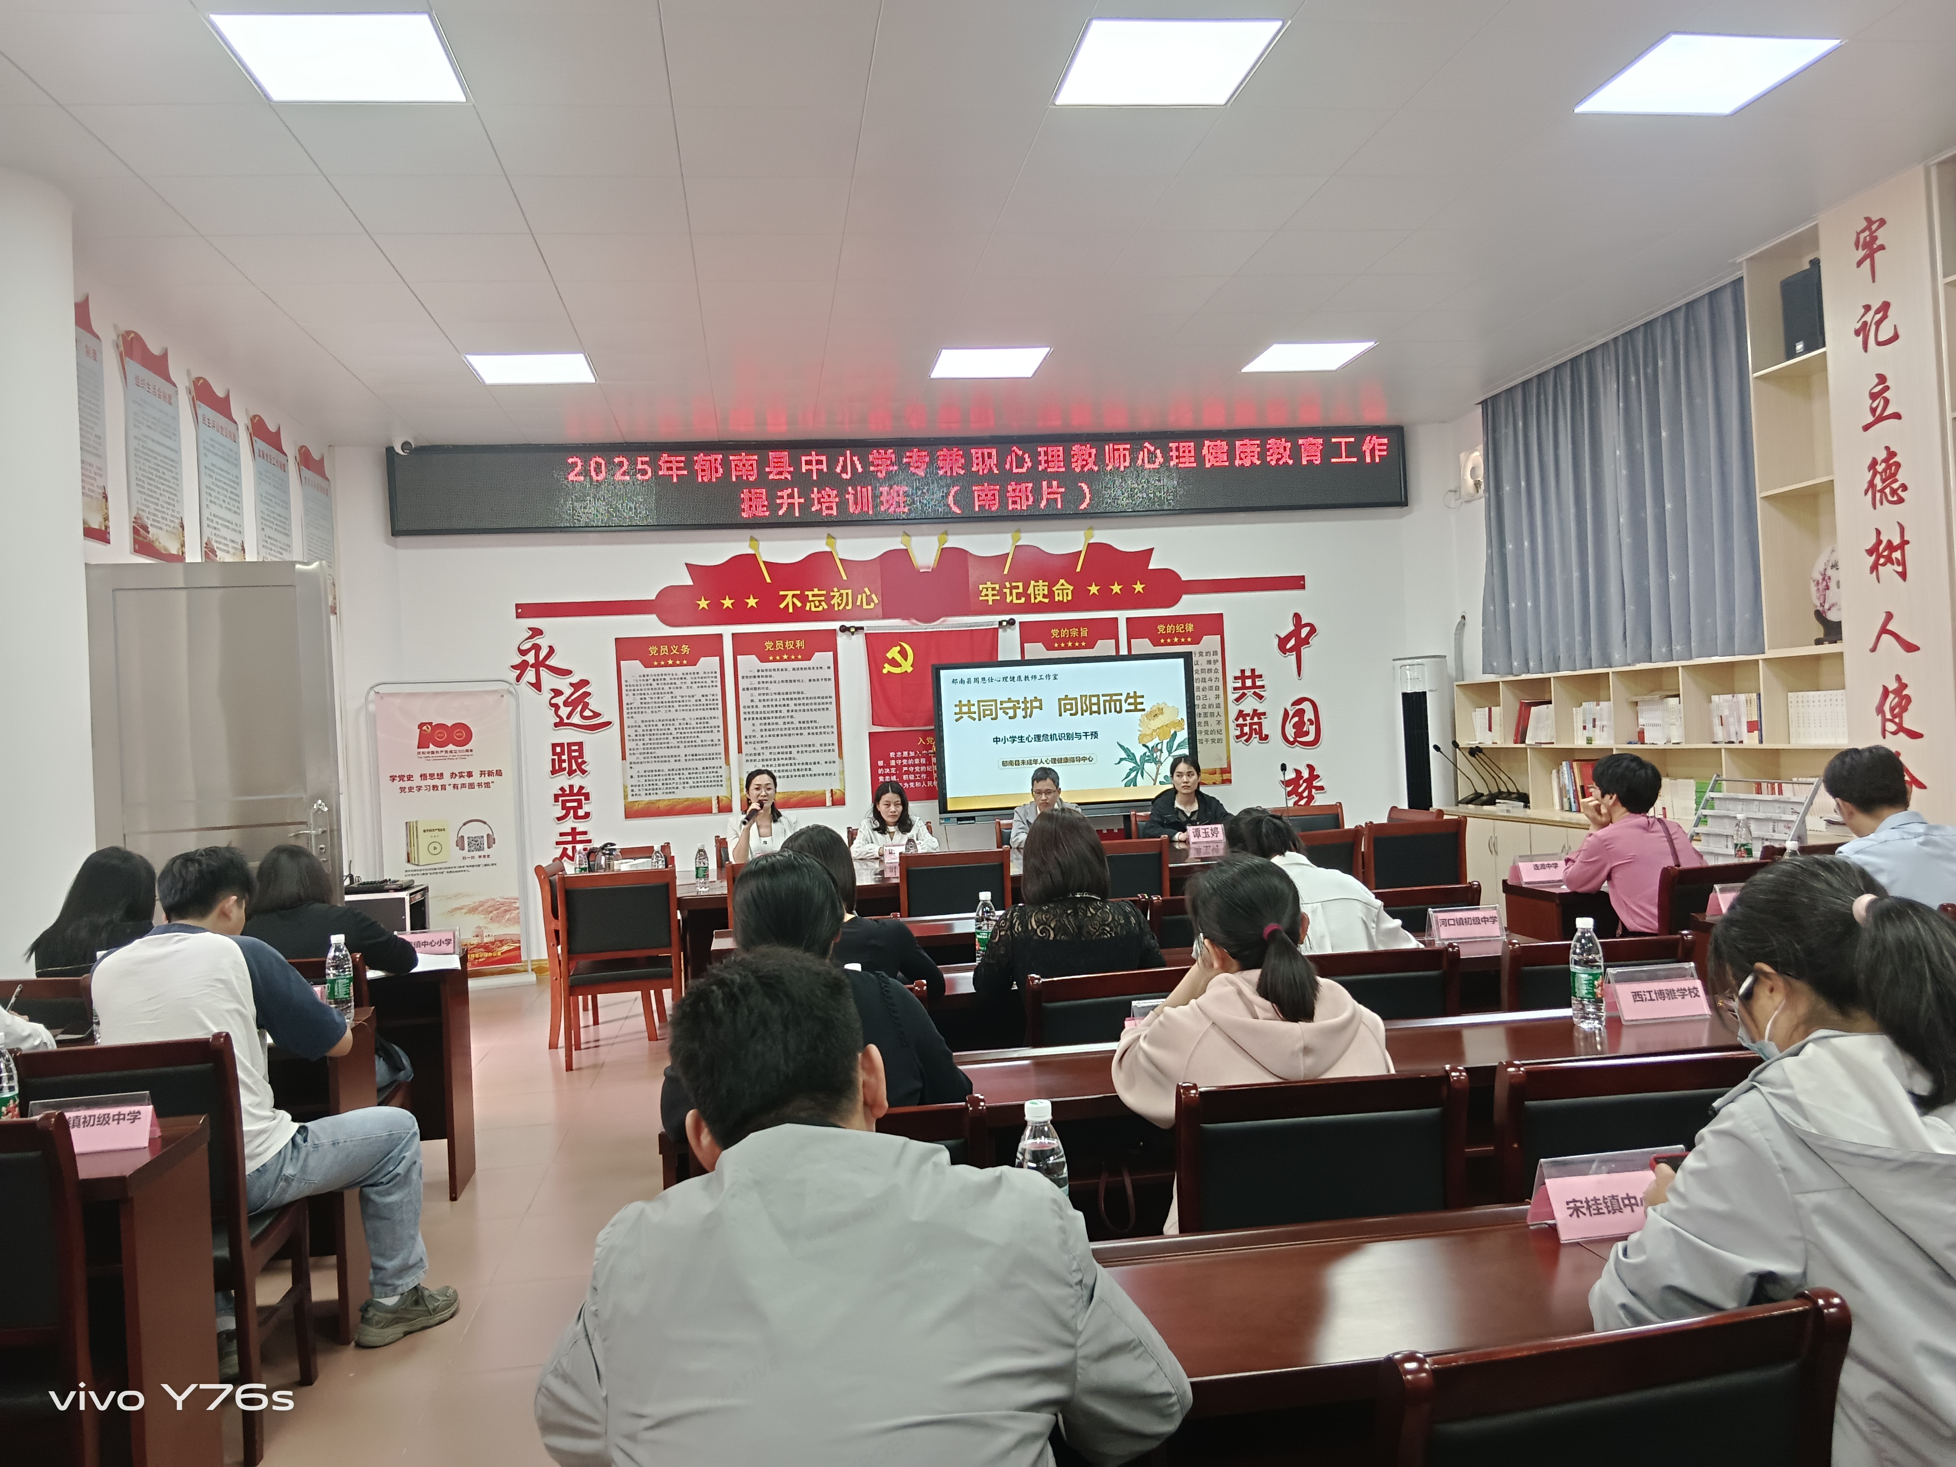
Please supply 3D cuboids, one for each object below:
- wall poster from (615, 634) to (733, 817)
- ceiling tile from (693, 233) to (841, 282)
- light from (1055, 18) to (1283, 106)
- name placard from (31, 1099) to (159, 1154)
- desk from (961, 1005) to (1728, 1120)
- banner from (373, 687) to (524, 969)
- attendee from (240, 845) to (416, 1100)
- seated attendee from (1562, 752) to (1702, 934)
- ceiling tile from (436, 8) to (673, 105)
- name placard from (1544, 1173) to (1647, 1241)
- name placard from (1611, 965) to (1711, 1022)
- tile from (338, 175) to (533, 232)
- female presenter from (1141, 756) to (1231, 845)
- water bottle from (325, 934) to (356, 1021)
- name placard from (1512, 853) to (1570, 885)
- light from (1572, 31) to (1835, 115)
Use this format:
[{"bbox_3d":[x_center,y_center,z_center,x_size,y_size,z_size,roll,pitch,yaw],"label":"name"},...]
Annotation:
[{"bbox_3d":[-2.056,-0.048,9.957,0.711,1.220,0.020,-3,0,-8],"label":"wall poster"},{"bbox_3d":[-0.877,-1.995,6.151,0.600,0.020,0.590,-3,0,-8],"label":"ceiling tile"},{"bbox_3d":[0.574,-2.077,4.578,0.600,0.030,0.590,-3,0,-8],"label":"light"},{"bbox_3d":[-1.605,0.702,2.660,0.200,0.095,0.095,-3,0,-8],"label":"name placard"},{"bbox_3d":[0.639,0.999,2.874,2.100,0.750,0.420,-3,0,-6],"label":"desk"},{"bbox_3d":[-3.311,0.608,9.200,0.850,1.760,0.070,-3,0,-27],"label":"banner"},{"bbox_3d":[-1.960,0.918,4.354,0.530,1.180,0.750,-3,0,-4],"label":"attendee"},{"bbox_3d":[2.287,0.702,5.097,0.520,1.240,0.680,-3,0,-16],"label":"seated attendee"},{"bbox_3d":[-1.218,-1.981,4.314,0.600,0.020,0.590,-3,0,-8],"label":"ceiling tile"},{"bbox_3d":[0.791,0.562,1.820,0.200,0.094,0.076,-3,0,-10],"label":"name placard"},{"bbox_3d":[1.385,0.534,3.001,0.200,0.094,0.076,-3,0,-10],"label":"name placard"},{"bbox_3d":[-1.972,-1.922,5.337,0.600,0.020,0.600,-3,0,-8],"label":"tile"},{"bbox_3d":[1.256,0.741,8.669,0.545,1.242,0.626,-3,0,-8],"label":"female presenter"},{"bbox_3d":[-1.651,0.635,3.805,0.066,0.226,0.066,-3,0,-8],"label":"water bottle"},{"bbox_3d":[2.118,0.509,5.500,0.200,0.105,0.085,-3,0,-8],"label":"name placard"},{"bbox_3d":[2.366,-2.151,4.810,0.595,0.030,0.595,-3,0,-8],"label":"light"}]

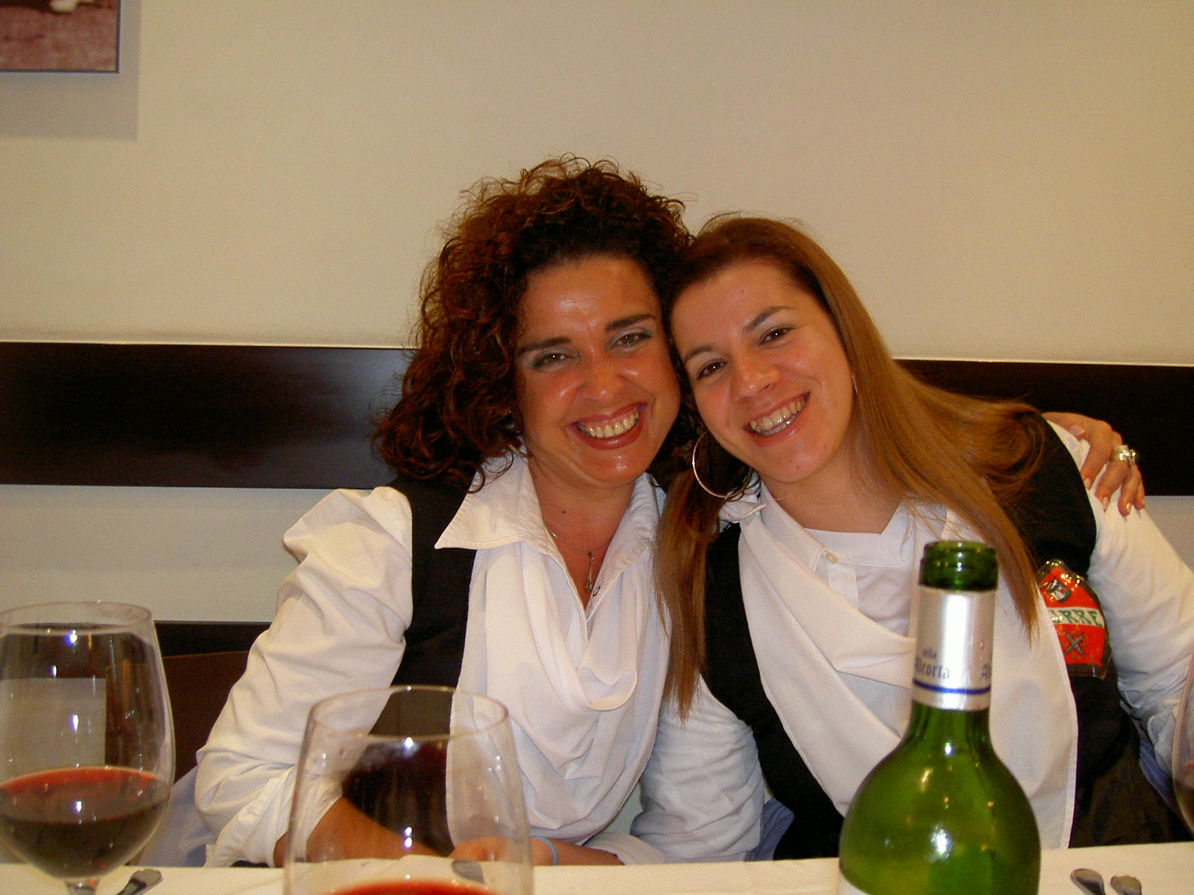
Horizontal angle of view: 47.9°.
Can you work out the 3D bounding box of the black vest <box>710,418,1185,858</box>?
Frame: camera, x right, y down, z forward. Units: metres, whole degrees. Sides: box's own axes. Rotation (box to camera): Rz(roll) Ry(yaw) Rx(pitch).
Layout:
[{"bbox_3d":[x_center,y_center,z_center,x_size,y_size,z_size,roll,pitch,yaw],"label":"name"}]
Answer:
[{"bbox_3d":[0.297,0.245,1.130,0.360,0.480,0.240,-14,4,11],"label":"black vest"}]

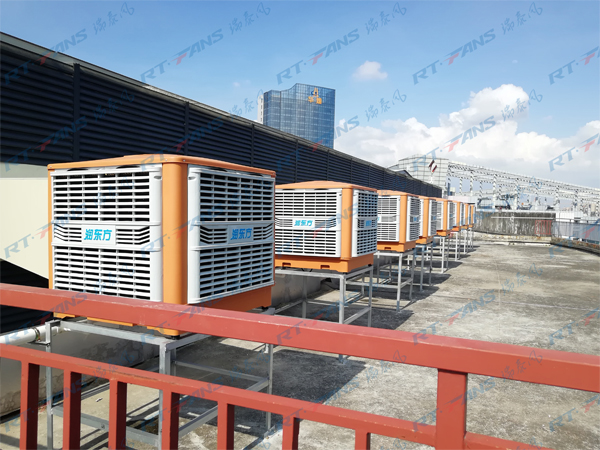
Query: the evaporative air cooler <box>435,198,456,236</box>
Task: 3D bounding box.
[{"bbox_3d":[3.565,-0.223,12.753,1.060,1.010,1.060,1,2,25],"label":"evaporative air cooler"}]

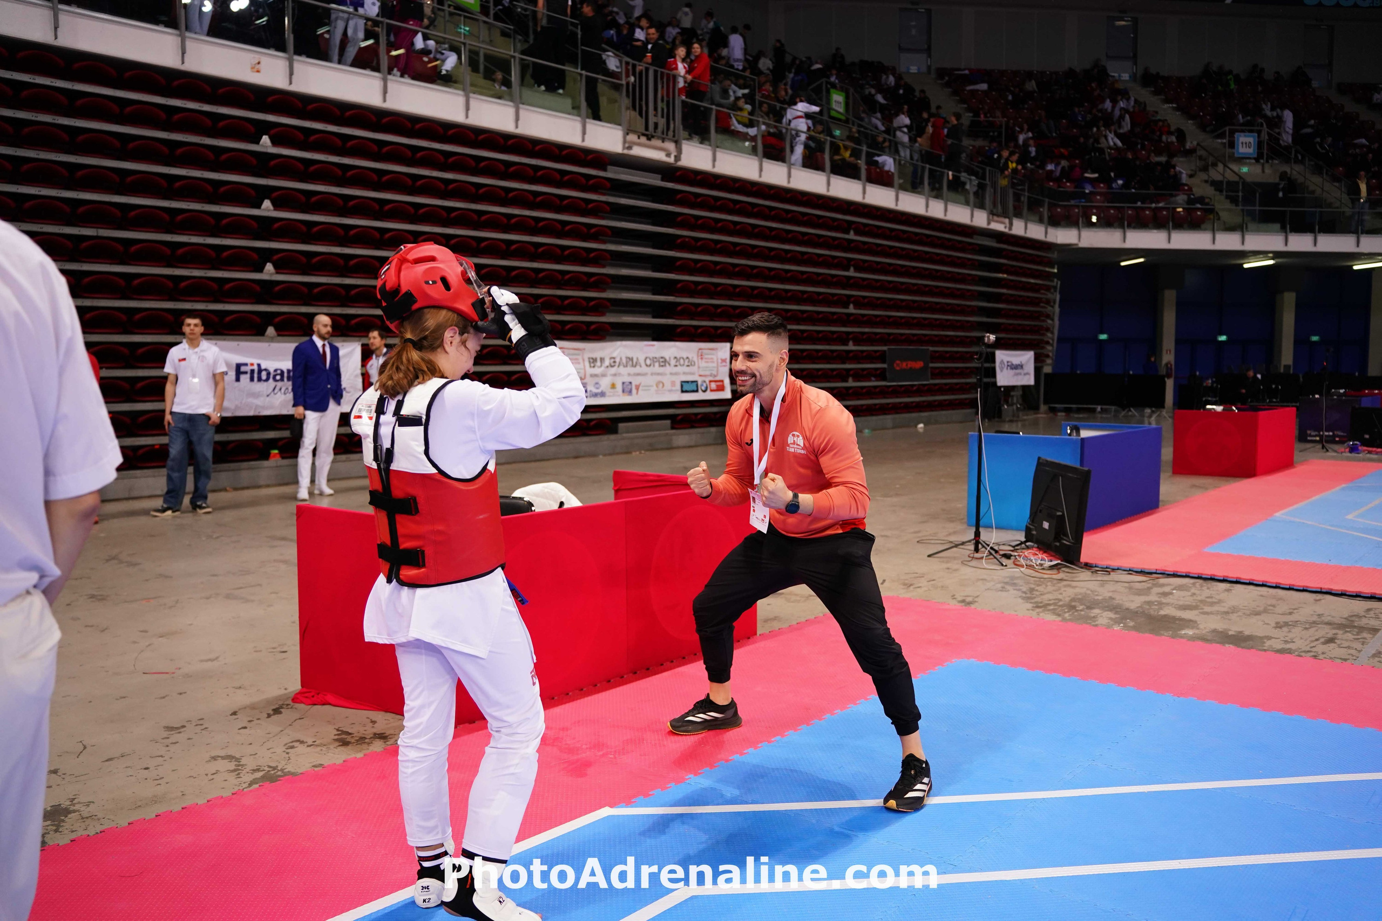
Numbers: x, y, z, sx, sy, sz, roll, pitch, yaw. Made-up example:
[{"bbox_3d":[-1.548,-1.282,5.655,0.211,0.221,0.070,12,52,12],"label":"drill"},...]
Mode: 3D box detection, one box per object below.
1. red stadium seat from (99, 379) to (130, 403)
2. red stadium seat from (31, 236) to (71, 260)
[{"bbox_3d":[-6.030,-0.719,11.106,0.390,0.280,0.470,4,7,40],"label":"red stadium seat"},{"bbox_3d":[-6.331,-2.093,10.611,0.390,0.280,0.470,4,7,40],"label":"red stadium seat"}]

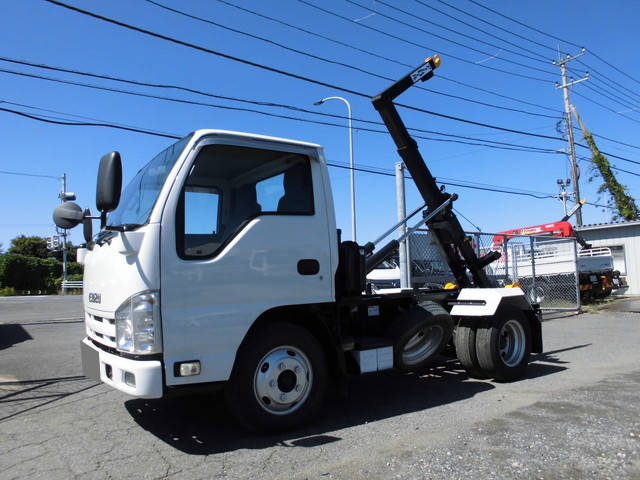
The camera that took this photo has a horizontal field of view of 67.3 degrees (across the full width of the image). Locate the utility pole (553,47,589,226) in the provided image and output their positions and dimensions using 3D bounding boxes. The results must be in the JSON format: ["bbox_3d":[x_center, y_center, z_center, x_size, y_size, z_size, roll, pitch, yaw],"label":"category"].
[{"bbox_3d":[11.366,-3.085,21.062,1.900,10.820,0.500,-6,-6,43],"label":"utility pole"}]

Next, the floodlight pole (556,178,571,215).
[{"bbox_3d":[16.840,-0.387,32.649,0.950,7.640,0.450,-4,-6,23],"label":"floodlight pole"}]

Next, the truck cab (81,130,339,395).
[{"bbox_3d":[-0.959,0.146,3.620,1.540,1.620,1.700,2,-6,-36],"label":"truck cab"}]

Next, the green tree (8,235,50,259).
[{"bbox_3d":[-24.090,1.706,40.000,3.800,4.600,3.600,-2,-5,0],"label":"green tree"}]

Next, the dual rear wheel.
[{"bbox_3d":[1.697,0.983,4.682,0.690,0.690,0.420,2,-6,-36],"label":"dual rear wheel"}]

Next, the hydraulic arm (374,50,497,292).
[{"bbox_3d":[1.327,-0.788,5.387,2.050,2.680,0.600,2,-6,-36],"label":"hydraulic arm"}]

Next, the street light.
[{"bbox_3d":[0.893,-1.821,20.642,1.900,8.840,0.300,-3,-5,12],"label":"street light"}]

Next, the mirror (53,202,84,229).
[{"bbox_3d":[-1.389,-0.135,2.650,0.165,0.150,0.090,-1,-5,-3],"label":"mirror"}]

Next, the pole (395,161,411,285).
[{"bbox_3d":[1.616,0.071,9.271,0.150,3.190,0.150,-2,-5,0],"label":"pole"}]

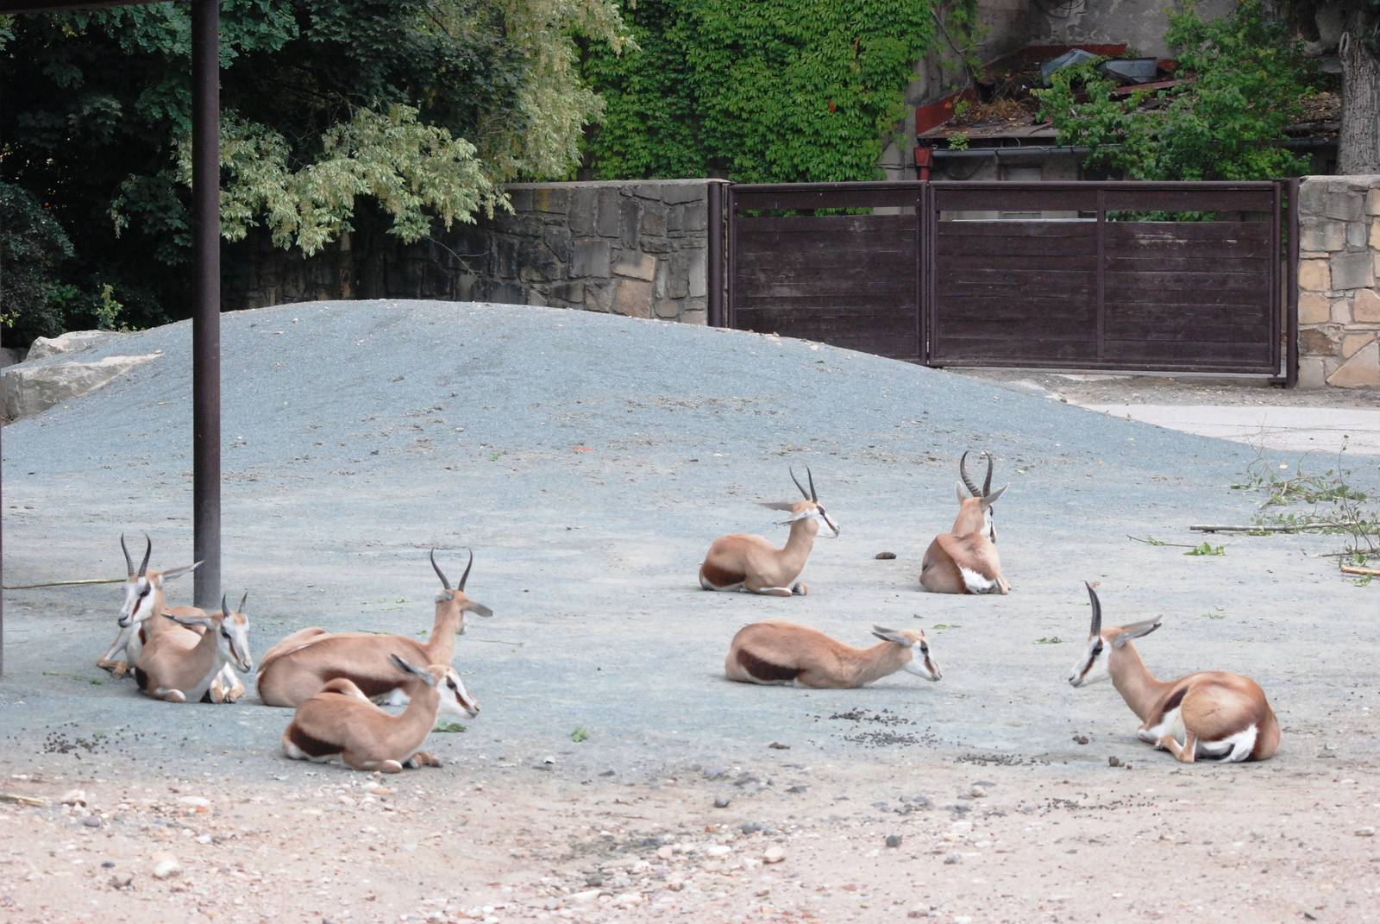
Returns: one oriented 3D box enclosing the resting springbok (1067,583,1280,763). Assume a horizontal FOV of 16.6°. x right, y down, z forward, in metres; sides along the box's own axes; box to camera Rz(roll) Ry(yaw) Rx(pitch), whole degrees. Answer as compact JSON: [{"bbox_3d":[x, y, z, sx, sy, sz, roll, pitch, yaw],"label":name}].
[{"bbox_3d":[1.916,0.828,18.750,0.900,0.700,0.420,2,3,42],"label":"resting springbok"}]

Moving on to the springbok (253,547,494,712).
[{"bbox_3d":[-1.364,0.713,20.400,1.000,0.680,0.450,-1,3,-20],"label":"springbok"}]

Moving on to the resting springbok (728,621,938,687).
[{"bbox_3d":[0.633,0.851,20.900,0.950,0.290,0.370,1,3,20],"label":"resting springbok"}]

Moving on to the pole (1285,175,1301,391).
[{"bbox_3d":[5.610,-1.668,43.900,0.120,1.950,0.120,1,3,22],"label":"pole"}]

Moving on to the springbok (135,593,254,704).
[{"bbox_3d":[-2.146,0.799,20.400,0.360,0.480,0.680,-2,3,-40],"label":"springbok"}]

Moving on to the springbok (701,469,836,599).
[{"bbox_3d":[0.419,0.366,25.200,0.780,0.680,0.380,1,3,30],"label":"springbok"}]

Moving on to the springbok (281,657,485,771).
[{"bbox_3d":[-1.193,0.964,18.200,0.750,0.450,0.370,1,3,27],"label":"springbok"}]

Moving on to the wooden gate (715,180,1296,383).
[{"bbox_3d":[2.944,-1.723,45.000,5.850,1.920,0.140,1,3,22],"label":"wooden gate"}]

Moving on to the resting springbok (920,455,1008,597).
[{"bbox_3d":[1.481,0.326,25.600,0.430,0.760,0.820,-1,3,-12],"label":"resting springbok"}]

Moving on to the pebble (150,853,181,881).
[{"bbox_3d":[-1.719,1.329,15.500,0.098,0.075,0.085,0,3,0],"label":"pebble"}]

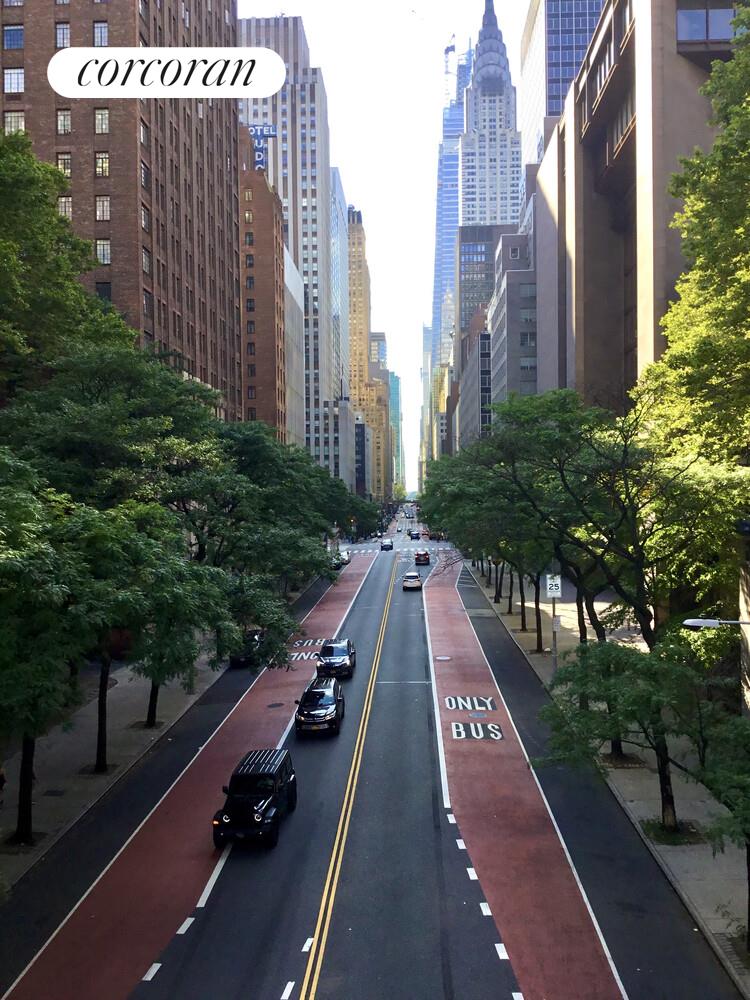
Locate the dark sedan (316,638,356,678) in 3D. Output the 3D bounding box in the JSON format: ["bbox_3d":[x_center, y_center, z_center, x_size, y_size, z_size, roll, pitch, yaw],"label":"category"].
[{"bbox_3d":[-2.168,8.933,50.587,1.880,1.660,4.700,-1,1,3],"label":"dark sedan"}]

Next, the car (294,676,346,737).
[{"bbox_3d":[-2.354,9.051,40.587,1.920,1.730,4.880,-1,1,2],"label":"car"}]

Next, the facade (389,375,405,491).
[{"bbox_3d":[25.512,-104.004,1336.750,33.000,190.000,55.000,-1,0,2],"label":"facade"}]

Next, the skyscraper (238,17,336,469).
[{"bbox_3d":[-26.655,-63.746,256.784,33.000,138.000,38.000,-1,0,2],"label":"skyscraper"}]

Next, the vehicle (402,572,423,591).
[{"bbox_3d":[3.843,8.221,92.487,1.860,1.670,4.600,-1,1,3],"label":"vehicle"}]

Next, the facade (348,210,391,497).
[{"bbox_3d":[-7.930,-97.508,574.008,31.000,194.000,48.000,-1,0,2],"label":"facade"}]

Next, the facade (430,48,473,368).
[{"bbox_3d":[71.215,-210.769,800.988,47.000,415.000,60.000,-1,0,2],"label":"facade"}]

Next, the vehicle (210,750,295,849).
[{"bbox_3d":[-3.613,9.197,27.986,1.880,1.850,4.700,-1,1,3],"label":"vehicle"}]

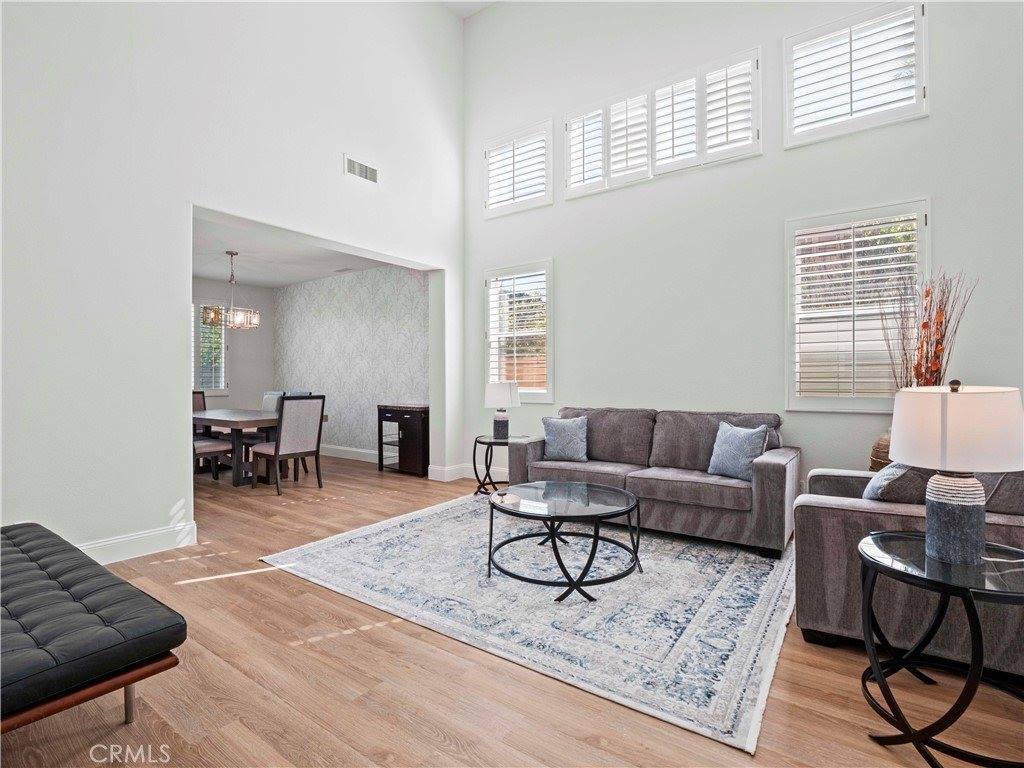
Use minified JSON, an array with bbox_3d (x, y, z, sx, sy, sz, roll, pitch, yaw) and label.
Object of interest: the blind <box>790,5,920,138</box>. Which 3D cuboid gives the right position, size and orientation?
[{"bbox_3d":[2.617,-2.387,3.655,0.807,0.744,0.080,0,1,34],"label":"blind"}]

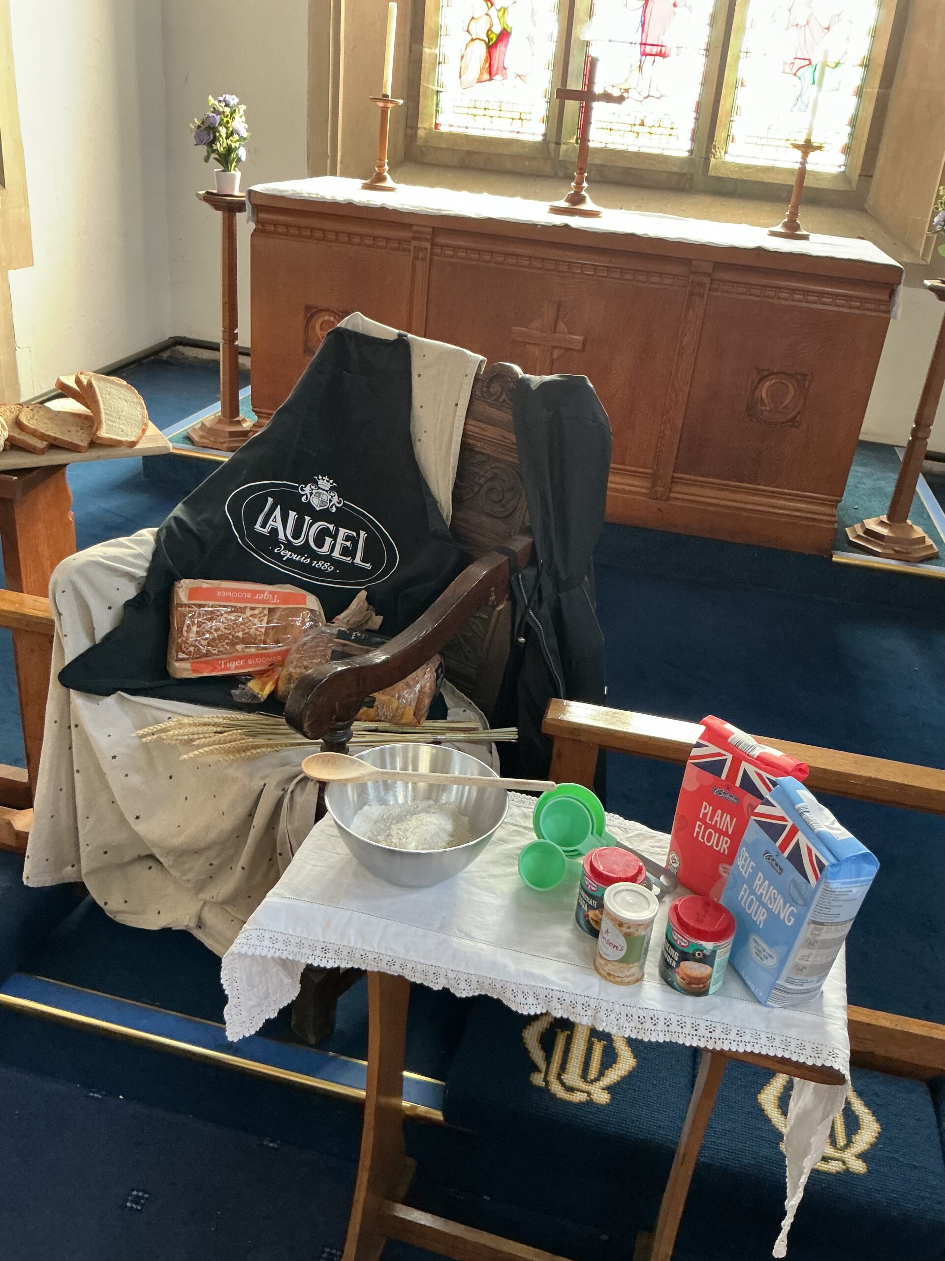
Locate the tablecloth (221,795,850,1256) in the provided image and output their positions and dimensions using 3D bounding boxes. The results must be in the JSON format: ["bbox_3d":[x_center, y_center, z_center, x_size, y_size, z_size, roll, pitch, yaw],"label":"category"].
[{"bbox_3d":[0.086,0.469,1.361,0.679,0.354,0.361,11,28,10],"label":"tablecloth"}]

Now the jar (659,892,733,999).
[{"bbox_3d":[0.247,0.347,1.161,0.069,0.081,0.069,5,27,-2],"label":"jar"}]

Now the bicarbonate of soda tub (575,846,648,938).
[{"bbox_3d":[0.161,0.305,1.228,0.069,0.080,0.069,5,27,-2],"label":"bicarbonate of soda tub"}]

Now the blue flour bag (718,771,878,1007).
[{"bbox_3d":[0.344,0.287,1.153,0.075,0.205,0.113,-6,32,-24],"label":"blue flour bag"}]

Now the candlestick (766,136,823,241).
[{"bbox_3d":[1.146,-1.544,3.701,0.147,0.317,0.147,10,27,9],"label":"candlestick"}]

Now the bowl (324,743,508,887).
[{"bbox_3d":[-0.070,0.239,1.300,0.222,0.096,0.222,5,27,-2],"label":"bowl"}]

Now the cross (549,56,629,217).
[{"bbox_3d":[0.398,-1.733,3.720,0.240,0.505,0.170,10,27,9],"label":"cross"}]

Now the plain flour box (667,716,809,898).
[{"bbox_3d":[0.321,0.226,1.276,0.119,0.213,0.076,27,34,35],"label":"plain flour box"}]

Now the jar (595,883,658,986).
[{"bbox_3d":[0.168,0.334,1.163,0.059,0.096,0.059,5,27,-2],"label":"jar"}]

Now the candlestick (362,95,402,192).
[{"bbox_3d":[-0.336,-1.821,3.956,0.133,0.311,0.133,5,27,-2],"label":"candlestick"}]

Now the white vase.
[{"bbox_3d":[-0.896,-1.637,3.864,0.100,0.084,0.100,10,27,9],"label":"white vase"}]

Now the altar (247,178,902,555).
[{"bbox_3d":[0.326,-1.031,3.950,2.144,0.961,0.770,10,27,8],"label":"altar"}]

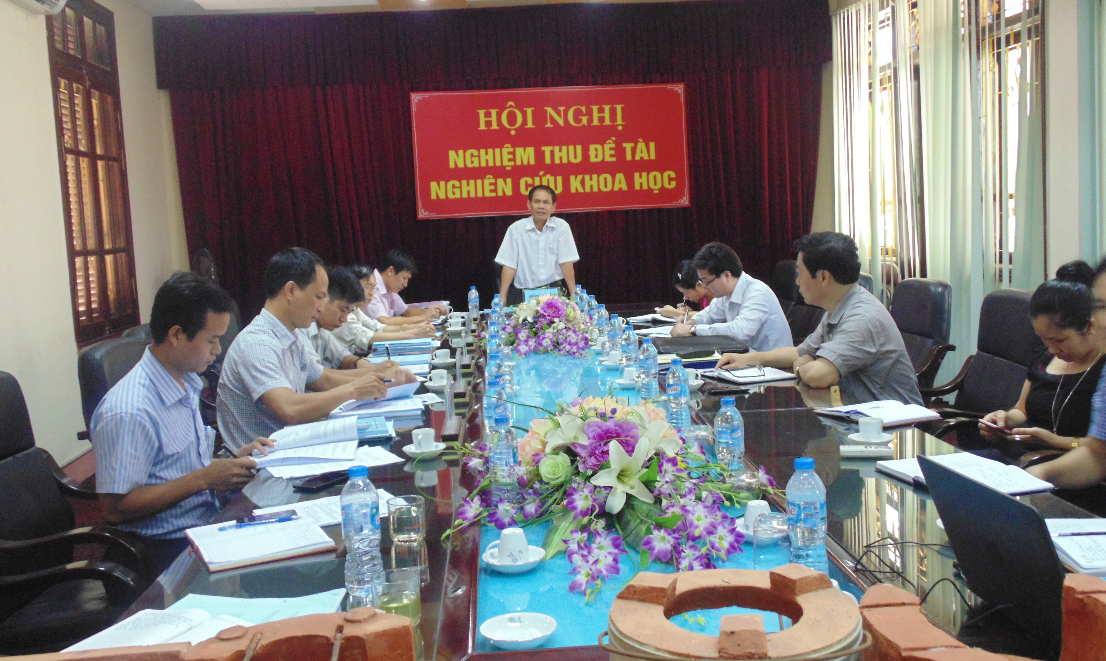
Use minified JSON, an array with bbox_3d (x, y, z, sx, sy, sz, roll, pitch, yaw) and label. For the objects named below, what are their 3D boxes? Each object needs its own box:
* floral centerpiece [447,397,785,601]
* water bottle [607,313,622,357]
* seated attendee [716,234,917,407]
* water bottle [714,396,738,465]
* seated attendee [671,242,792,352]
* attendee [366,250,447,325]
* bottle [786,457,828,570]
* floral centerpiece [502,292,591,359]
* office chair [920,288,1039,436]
[{"bbox_3d":[0.118,0.269,2.086,0.610,0.270,0.540,-3,7,-3],"label":"floral centerpiece"},{"bbox_3d":[0.274,0.040,4.747,0.065,0.213,0.065,-3,6,-3],"label":"water bottle"},{"bbox_3d":[0.919,0.287,3.699,0.640,1.250,0.550,-2,7,5],"label":"seated attendee"},{"bbox_3d":[0.394,0.258,2.422,0.065,0.213,0.065,-3,6,-3],"label":"water bottle"},{"bbox_3d":[0.836,0.174,4.962,0.600,1.180,0.500,-3,7,-3],"label":"seated attendee"},{"bbox_3d":[-0.901,0.125,6.093,0.640,1.160,0.520,-3,7,-3],"label":"attendee"},{"bbox_3d":[0.416,0.316,1.788,0.066,0.213,0.066,-3,7,-3],"label":"bottle"},{"bbox_3d":[-0.031,-0.021,5.027,0.460,0.290,0.450,-3,6,-3],"label":"floral centerpiece"},{"bbox_3d":[1.353,0.389,3.931,0.680,1.041,0.620,-3,6,0],"label":"office chair"}]

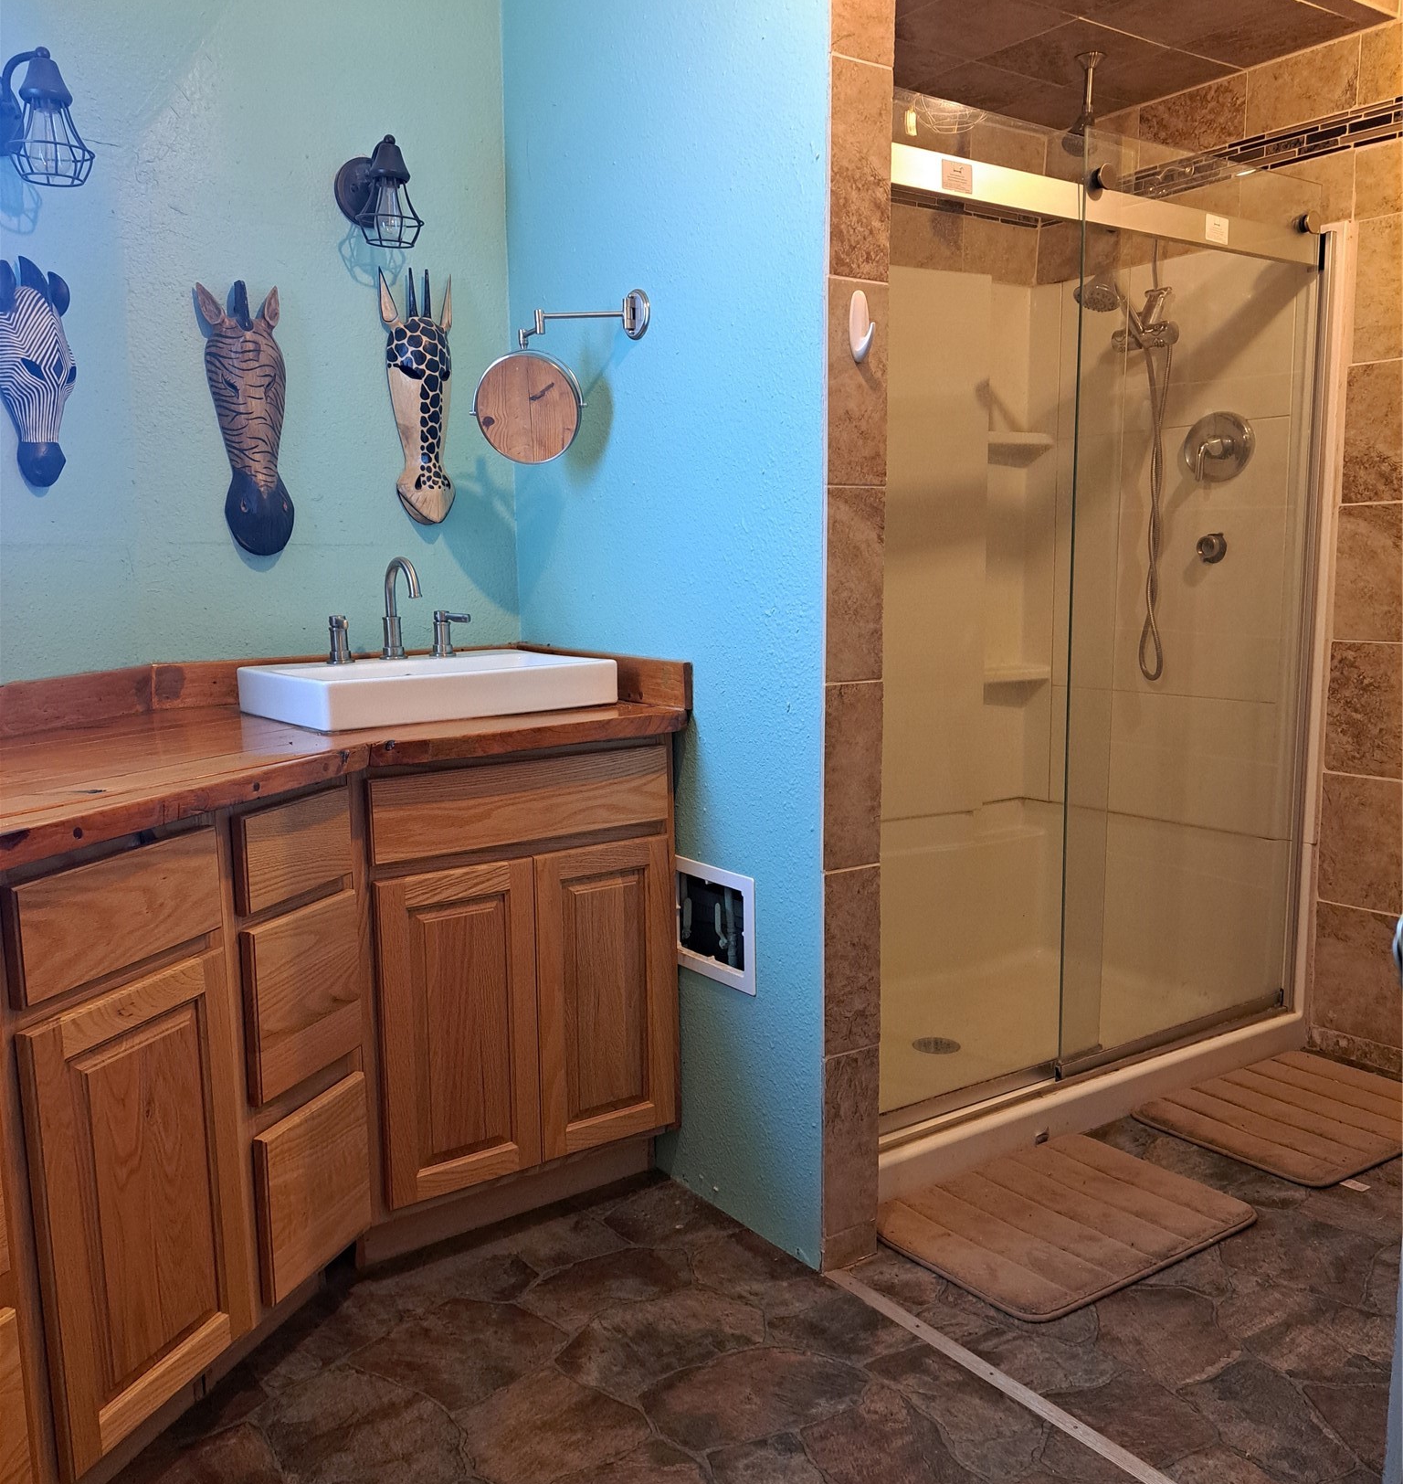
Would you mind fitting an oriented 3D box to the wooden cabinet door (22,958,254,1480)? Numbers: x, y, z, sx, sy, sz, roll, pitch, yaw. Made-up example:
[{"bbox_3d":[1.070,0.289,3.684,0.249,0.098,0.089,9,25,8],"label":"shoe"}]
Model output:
[{"bbox_3d":[-0.714,0.591,1.678,0.020,0.571,0.330,3,9,19],"label":"wooden cabinet door"}]

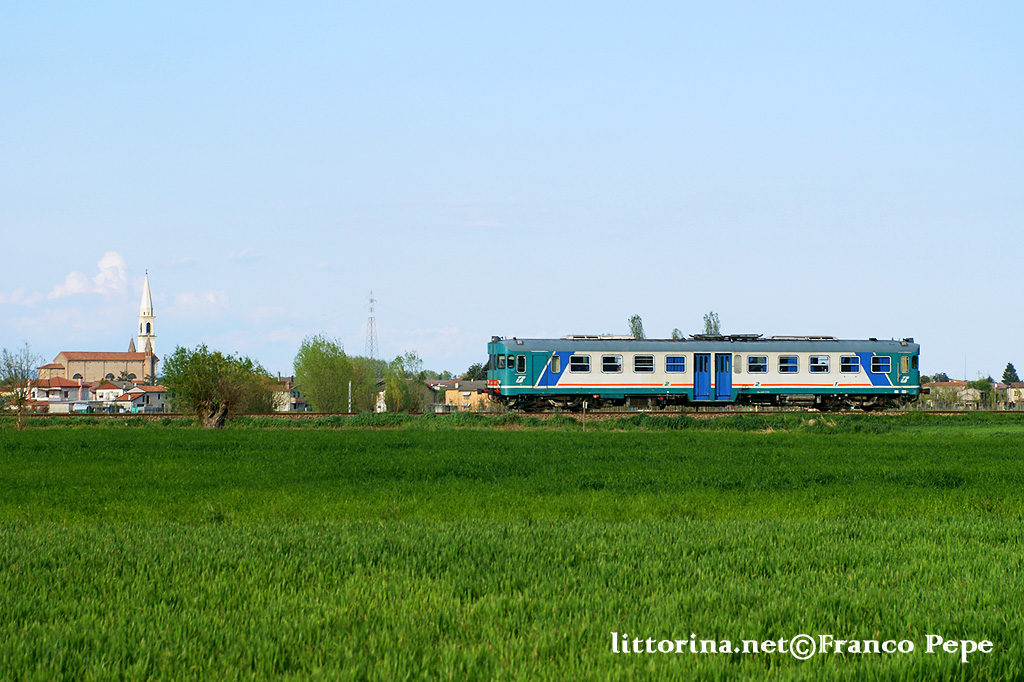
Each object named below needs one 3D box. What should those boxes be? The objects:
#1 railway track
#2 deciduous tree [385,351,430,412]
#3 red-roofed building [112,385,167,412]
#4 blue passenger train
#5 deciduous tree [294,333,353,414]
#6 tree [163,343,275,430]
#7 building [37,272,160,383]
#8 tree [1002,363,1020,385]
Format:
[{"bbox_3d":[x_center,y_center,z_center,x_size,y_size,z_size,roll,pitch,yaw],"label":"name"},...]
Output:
[{"bbox_3d":[1.630,3.758,156.224,51.576,0.450,2.400,0,-1,-18],"label":"railway track"},{"bbox_3d":[-8.040,3.572,245.000,3.600,5.683,3.500,0,-1,0],"label":"deciduous tree"},{"bbox_3d":[-99.157,15.476,850.000,12.500,7.465,9.500,0,-1,-24],"label":"red-roofed building"},{"bbox_3d":[9.754,1.672,158.939,23.500,3.850,2.900,0,-1,-18],"label":"blue passenger train"},{"bbox_3d":[-14.502,2.963,245.000,4.800,6.926,4.600,0,-1,0],"label":"deciduous tree"},{"bbox_3d":[-13.483,2.107,145.800,5.100,3.848,4.900,0,-1,0],"label":"tree"},{"bbox_3d":[-138.933,0.319,1070.000,38.500,47.004,19.000,0,-1,-24],"label":"building"},{"bbox_3d":[138.027,12.647,880.000,5.800,13.411,5.800,0,-1,0],"label":"tree"}]

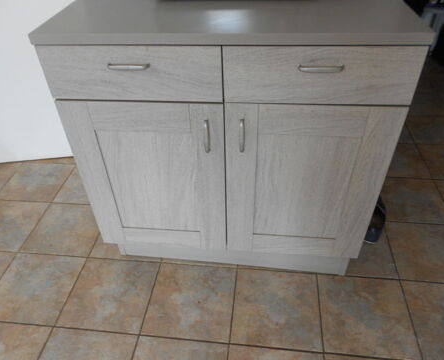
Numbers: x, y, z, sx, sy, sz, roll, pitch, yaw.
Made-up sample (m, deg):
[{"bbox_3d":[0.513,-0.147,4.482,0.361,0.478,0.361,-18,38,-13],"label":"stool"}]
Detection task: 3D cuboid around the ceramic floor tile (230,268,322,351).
[{"bbox_3d":[0.195,0.452,1.280,0.301,0.010,0.301,3,40,6],"label":"ceramic floor tile"}]

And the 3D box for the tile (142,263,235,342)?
[{"bbox_3d":[-0.108,0.438,1.311,0.301,0.010,0.301,3,40,6],"label":"tile"}]

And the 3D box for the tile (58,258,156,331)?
[{"bbox_3d":[-0.414,0.422,1.342,0.302,0.010,0.302,3,40,6],"label":"tile"}]

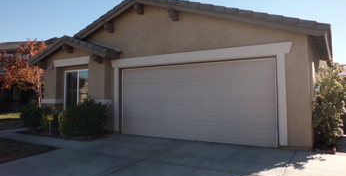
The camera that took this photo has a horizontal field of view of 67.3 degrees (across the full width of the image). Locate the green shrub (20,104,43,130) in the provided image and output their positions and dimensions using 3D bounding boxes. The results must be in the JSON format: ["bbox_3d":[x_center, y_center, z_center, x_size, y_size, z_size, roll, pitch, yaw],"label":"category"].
[{"bbox_3d":[-5.771,1.193,10.623,0.850,1.000,0.850,-2,-3,31],"label":"green shrub"}]

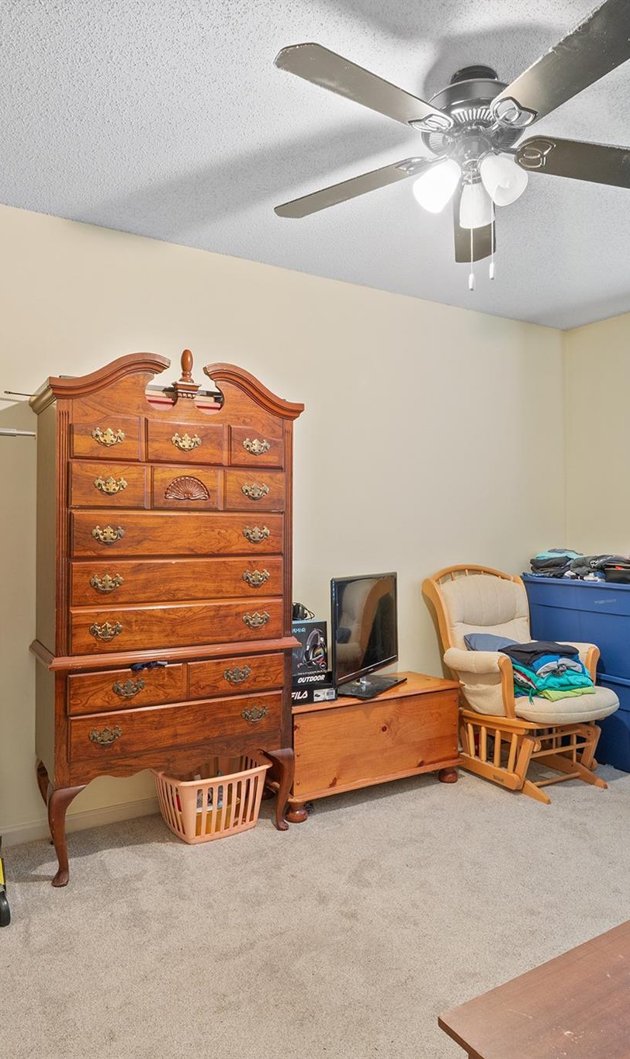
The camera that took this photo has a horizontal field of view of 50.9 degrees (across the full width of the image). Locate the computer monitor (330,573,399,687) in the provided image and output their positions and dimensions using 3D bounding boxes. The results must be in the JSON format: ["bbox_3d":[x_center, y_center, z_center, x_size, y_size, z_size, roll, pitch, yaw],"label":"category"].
[{"bbox_3d":[0.261,0.473,3.079,0.190,0.525,0.650,0,0,31],"label":"computer monitor"}]

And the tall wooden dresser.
[{"bbox_3d":[-0.567,0.277,2.606,0.960,1.845,0.430,0,0,-30],"label":"tall wooden dresser"}]

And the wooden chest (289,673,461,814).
[{"bbox_3d":[0.215,0.967,3.071,0.955,0.470,0.370,0,0,-31],"label":"wooden chest"}]

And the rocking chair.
[{"bbox_3d":[1.025,0.697,3.264,0.650,1.015,0.750,0,0,-29],"label":"rocking chair"}]

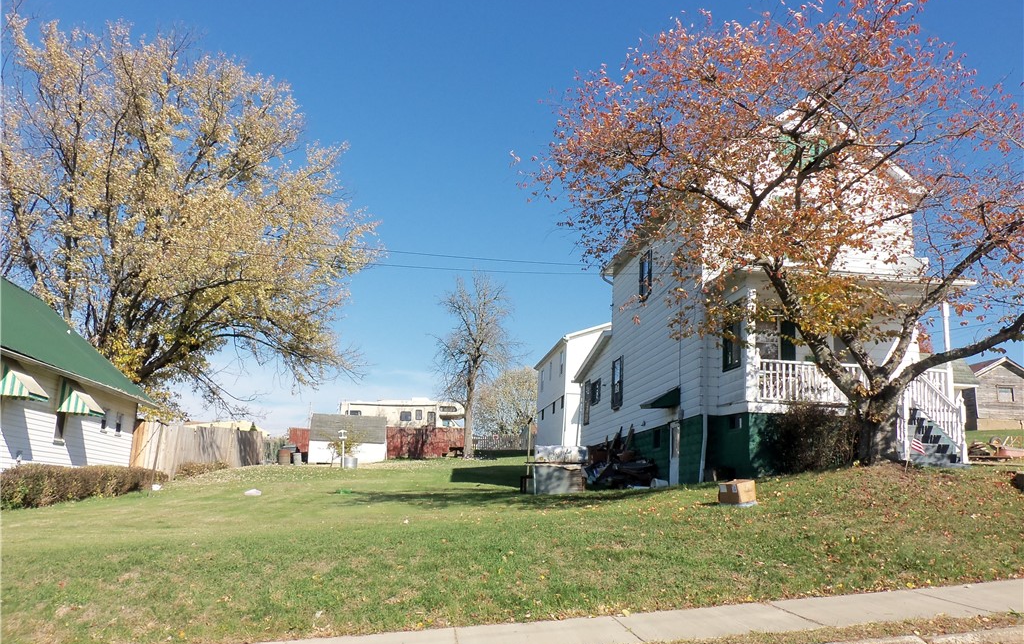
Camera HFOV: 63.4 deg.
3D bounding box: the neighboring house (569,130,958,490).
[{"bbox_3d":[5.771,0.293,22.857,5.500,8.700,15.400,4,-12,-6],"label":"neighboring house"}]

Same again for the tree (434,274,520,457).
[{"bbox_3d":[-1.978,2.441,46.581,4.800,10.600,4.800,4,-12,-6],"label":"tree"}]

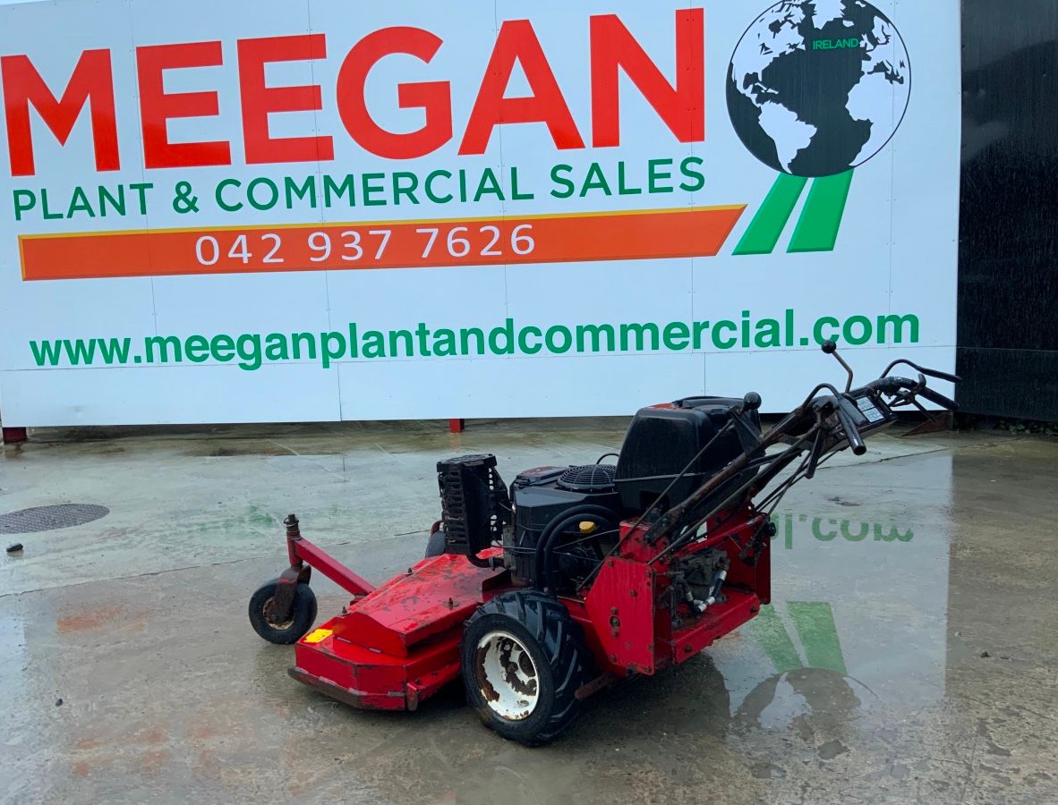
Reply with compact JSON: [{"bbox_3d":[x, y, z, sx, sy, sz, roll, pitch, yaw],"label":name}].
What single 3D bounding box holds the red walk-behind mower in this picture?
[{"bbox_3d":[0.095,0.328,2.703,2.141,1.055,1.266,5,10,43],"label":"red walk-behind mower"}]

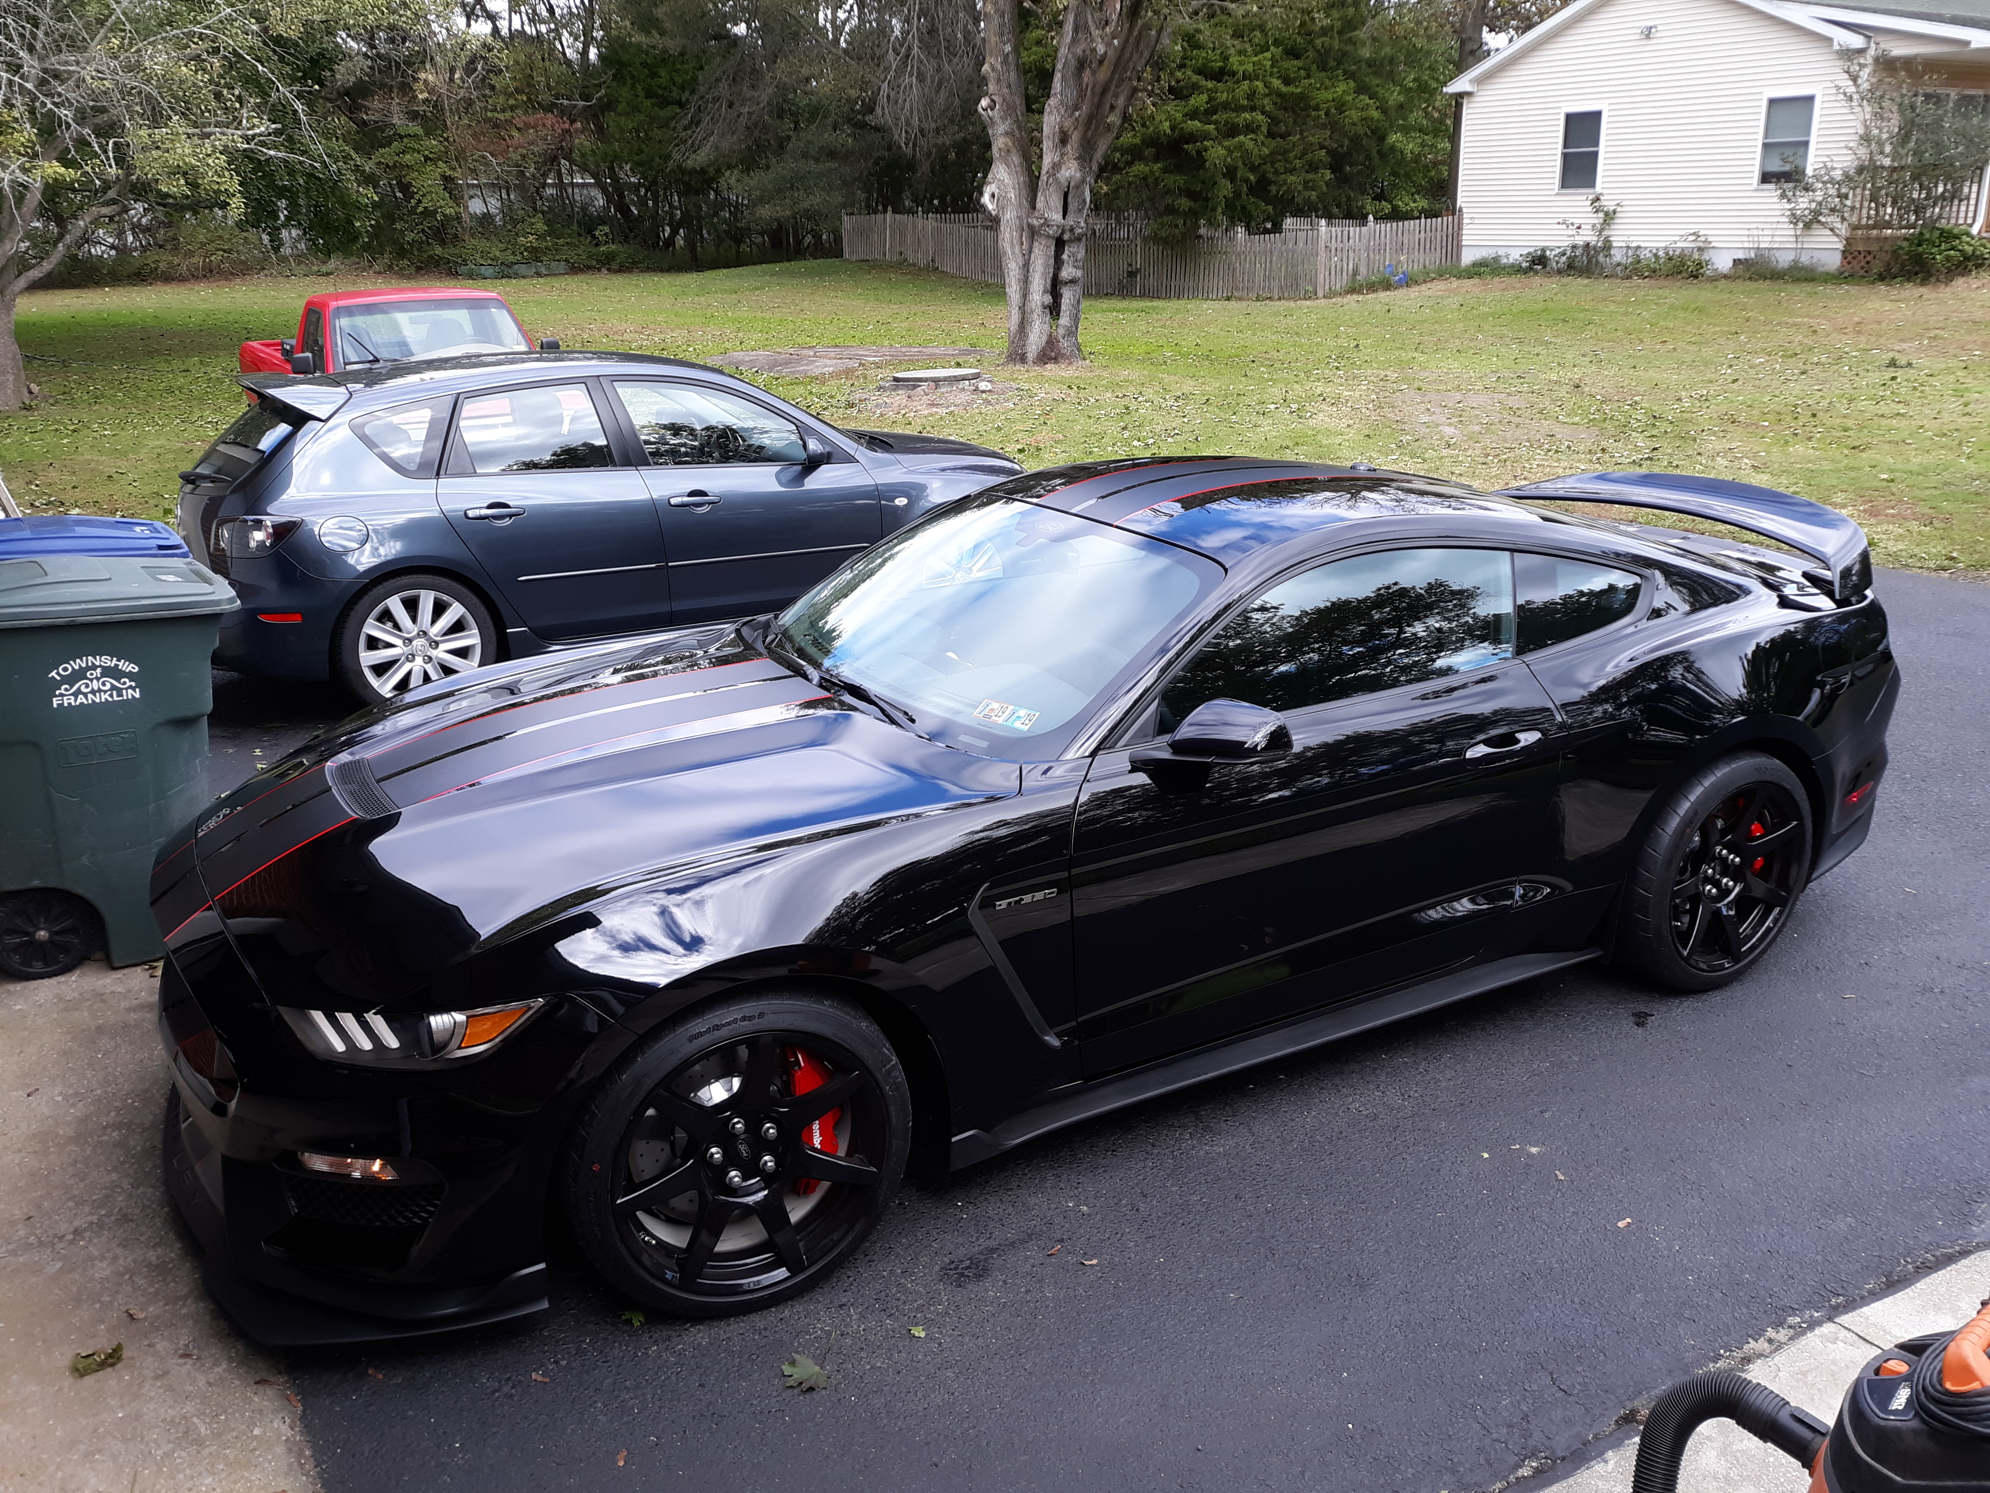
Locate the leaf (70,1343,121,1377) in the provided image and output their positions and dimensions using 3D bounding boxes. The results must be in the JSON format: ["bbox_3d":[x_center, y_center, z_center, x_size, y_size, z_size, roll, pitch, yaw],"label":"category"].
[{"bbox_3d":[-1.610,1.103,2.887,0.060,0.028,0.095,13,22,40],"label":"leaf"}]

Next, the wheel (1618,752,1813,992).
[{"bbox_3d":[1.857,0.302,4.314,0.672,0.672,0.315,-10,19,-28],"label":"wheel"}]

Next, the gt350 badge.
[{"bbox_3d":[0.062,0.295,3.112,0.145,0.020,0.008,-10,19,-28],"label":"gt350 badge"}]

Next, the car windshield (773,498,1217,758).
[{"bbox_3d":[-0.050,-0.350,3.951,0.770,0.110,1.500,-37,29,-17],"label":"car windshield"}]

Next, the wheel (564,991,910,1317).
[{"bbox_3d":[-0.500,0.717,3.022,0.668,0.668,0.305,-10,19,-28],"label":"wheel"}]

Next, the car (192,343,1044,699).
[{"bbox_3d":[-1.640,-1.214,8.169,4.490,1.470,1.770,-8,18,-23],"label":"car"}]

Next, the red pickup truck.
[{"bbox_3d":[-4.791,-2.927,13.123,1.800,1.660,4.700,-12,20,-32],"label":"red pickup truck"}]

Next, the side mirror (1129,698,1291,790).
[{"bbox_3d":[0.438,-0.002,3.251,0.180,0.150,0.260,-10,19,-28],"label":"side mirror"}]

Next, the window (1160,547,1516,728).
[{"bbox_3d":[0.790,-0.271,3.625,1.135,0.349,0.050,-10,-16,-27],"label":"window"}]

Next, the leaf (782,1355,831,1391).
[{"bbox_3d":[-0.333,1.104,2.834,0.090,0.020,0.085,-1,16,0],"label":"leaf"}]

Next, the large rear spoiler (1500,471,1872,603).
[{"bbox_3d":[2.124,-0.732,5.139,0.450,0.260,1.460,-10,19,-28],"label":"large rear spoiler"}]

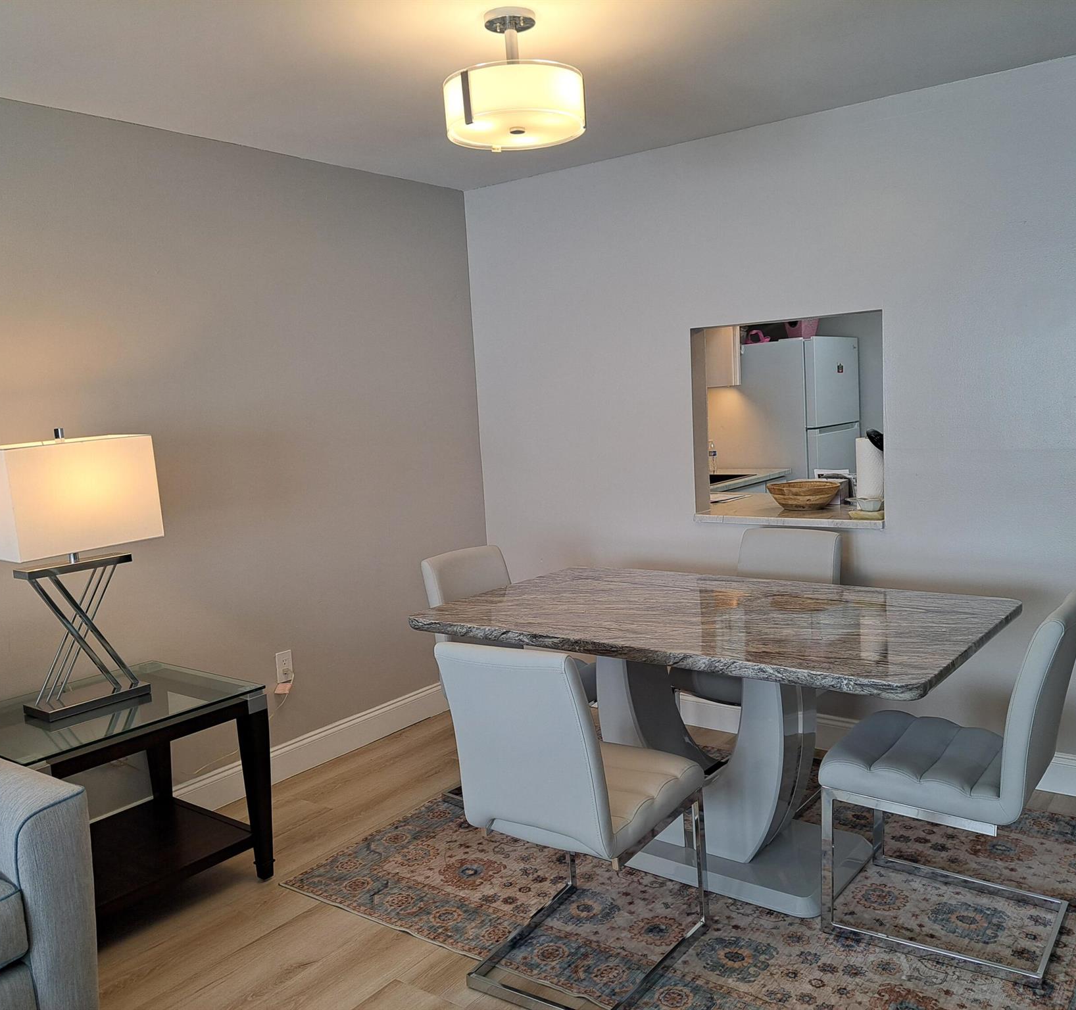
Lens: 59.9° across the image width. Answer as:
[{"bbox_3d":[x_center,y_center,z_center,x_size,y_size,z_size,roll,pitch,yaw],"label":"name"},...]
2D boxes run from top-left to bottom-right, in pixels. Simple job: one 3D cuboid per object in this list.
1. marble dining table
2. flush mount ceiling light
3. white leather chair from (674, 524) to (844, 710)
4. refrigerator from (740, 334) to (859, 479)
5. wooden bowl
[{"bbox_3d":[0.522,0.697,2.909,1.605,0.768,0.945,2,9,37],"label":"marble dining table"},{"bbox_3d":[-0.065,-1.103,2.395,0.362,0.290,0.362,-3,7,0],"label":"flush mount ceiling light"},{"bbox_3d":[0.813,0.569,3.345,0.425,0.885,0.560,2,9,37],"label":"white leather chair"},{"bbox_3d":[1.530,-0.183,5.959,0.780,1.675,0.755,2,9,37],"label":"refrigerator"},{"bbox_3d":[1.126,-0.039,3.913,0.295,0.094,0.295,-3,7,0],"label":"wooden bowl"}]

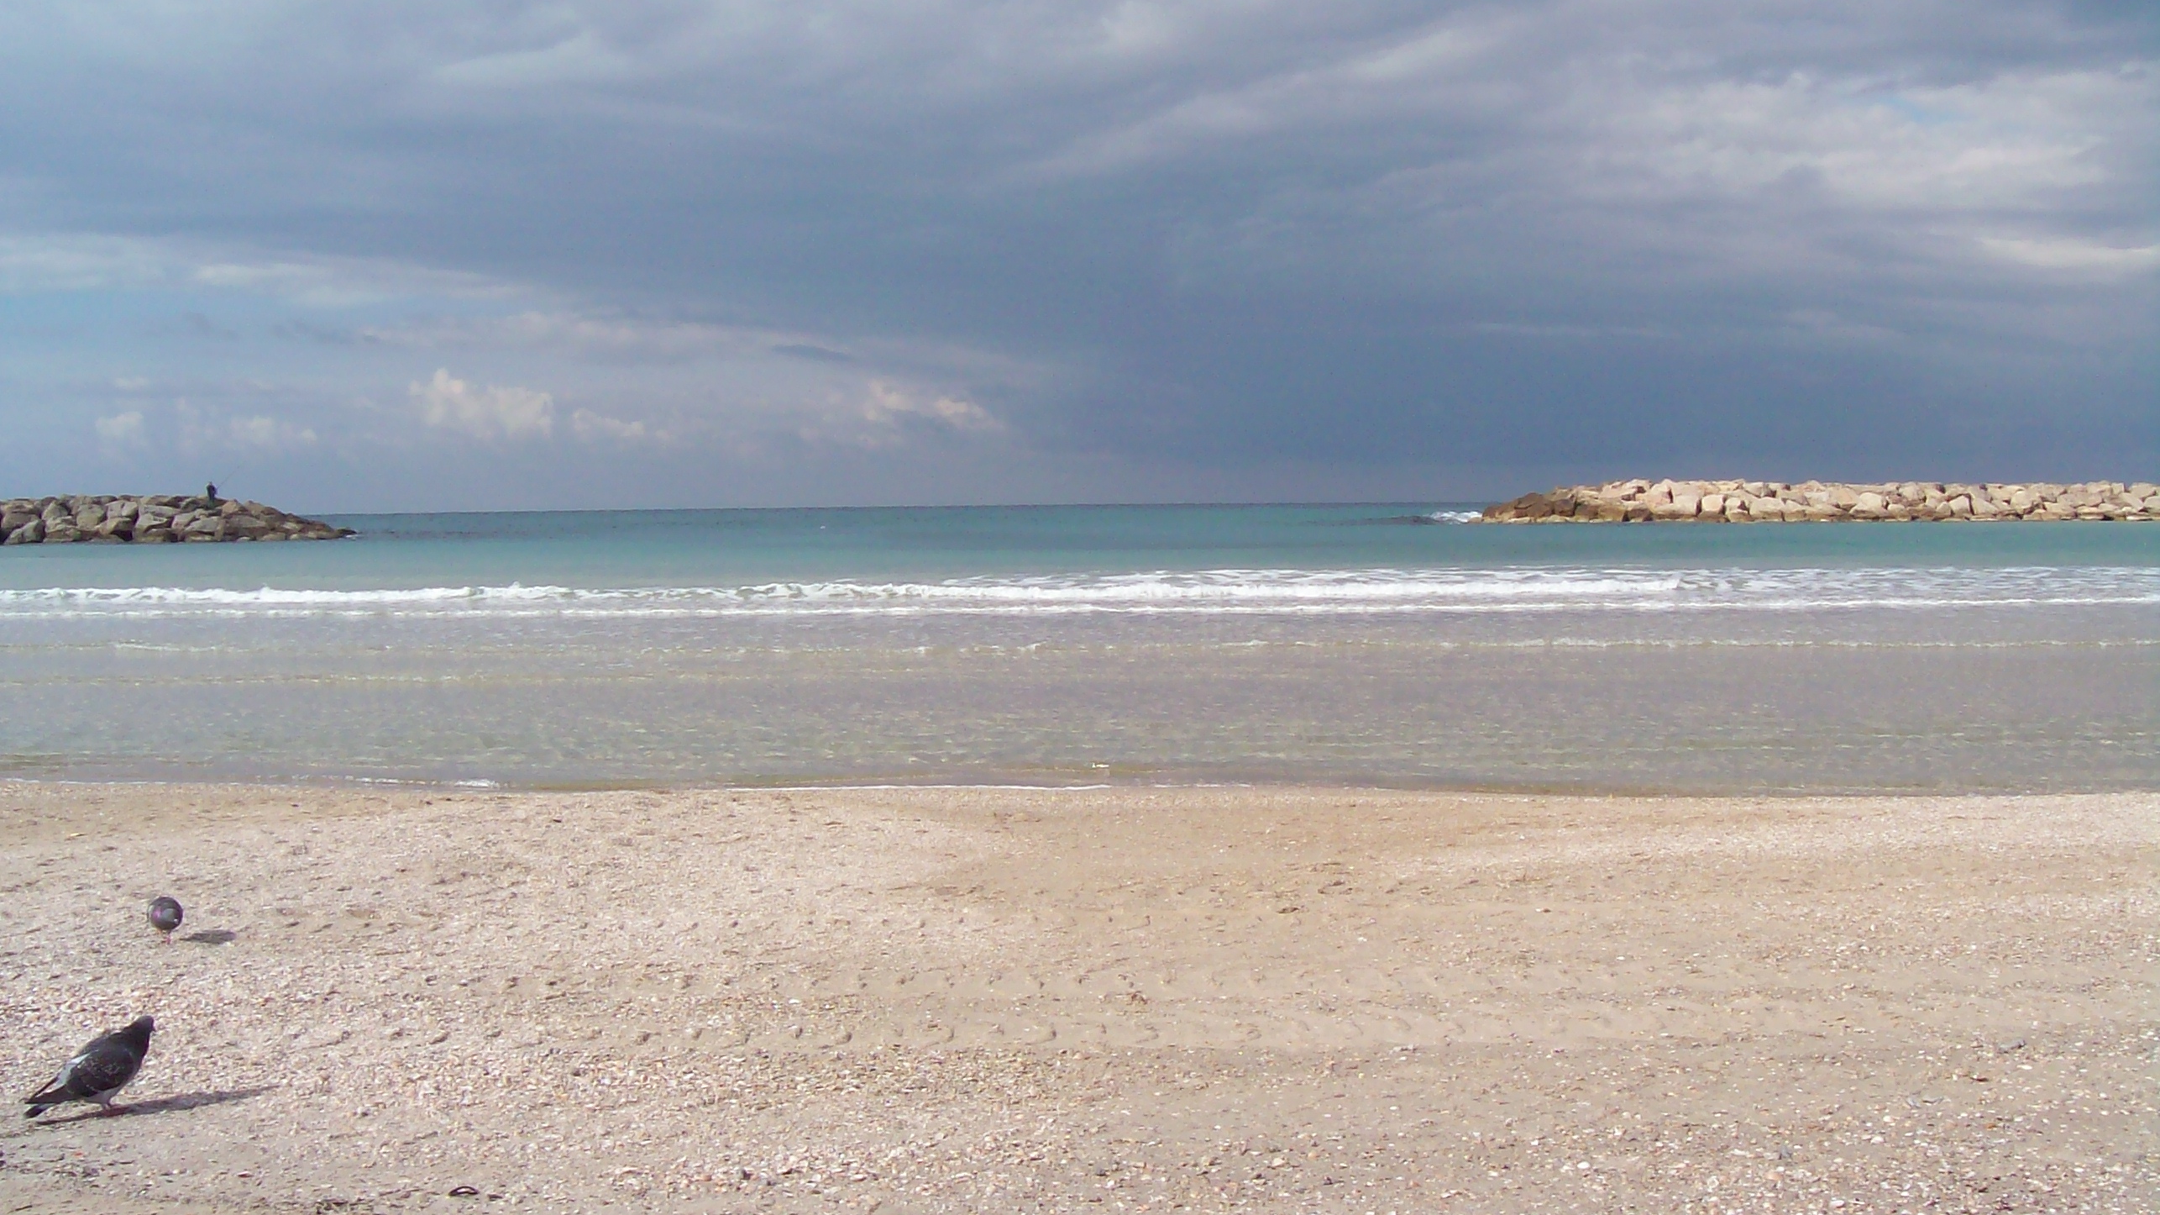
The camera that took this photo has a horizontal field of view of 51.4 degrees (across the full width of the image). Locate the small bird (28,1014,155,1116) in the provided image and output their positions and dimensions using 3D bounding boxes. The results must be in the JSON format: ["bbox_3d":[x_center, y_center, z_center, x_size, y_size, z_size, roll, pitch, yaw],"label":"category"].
[{"bbox_3d":[-2.422,1.131,5.500,0.120,0.210,0.315,2,3,40],"label":"small bird"}]

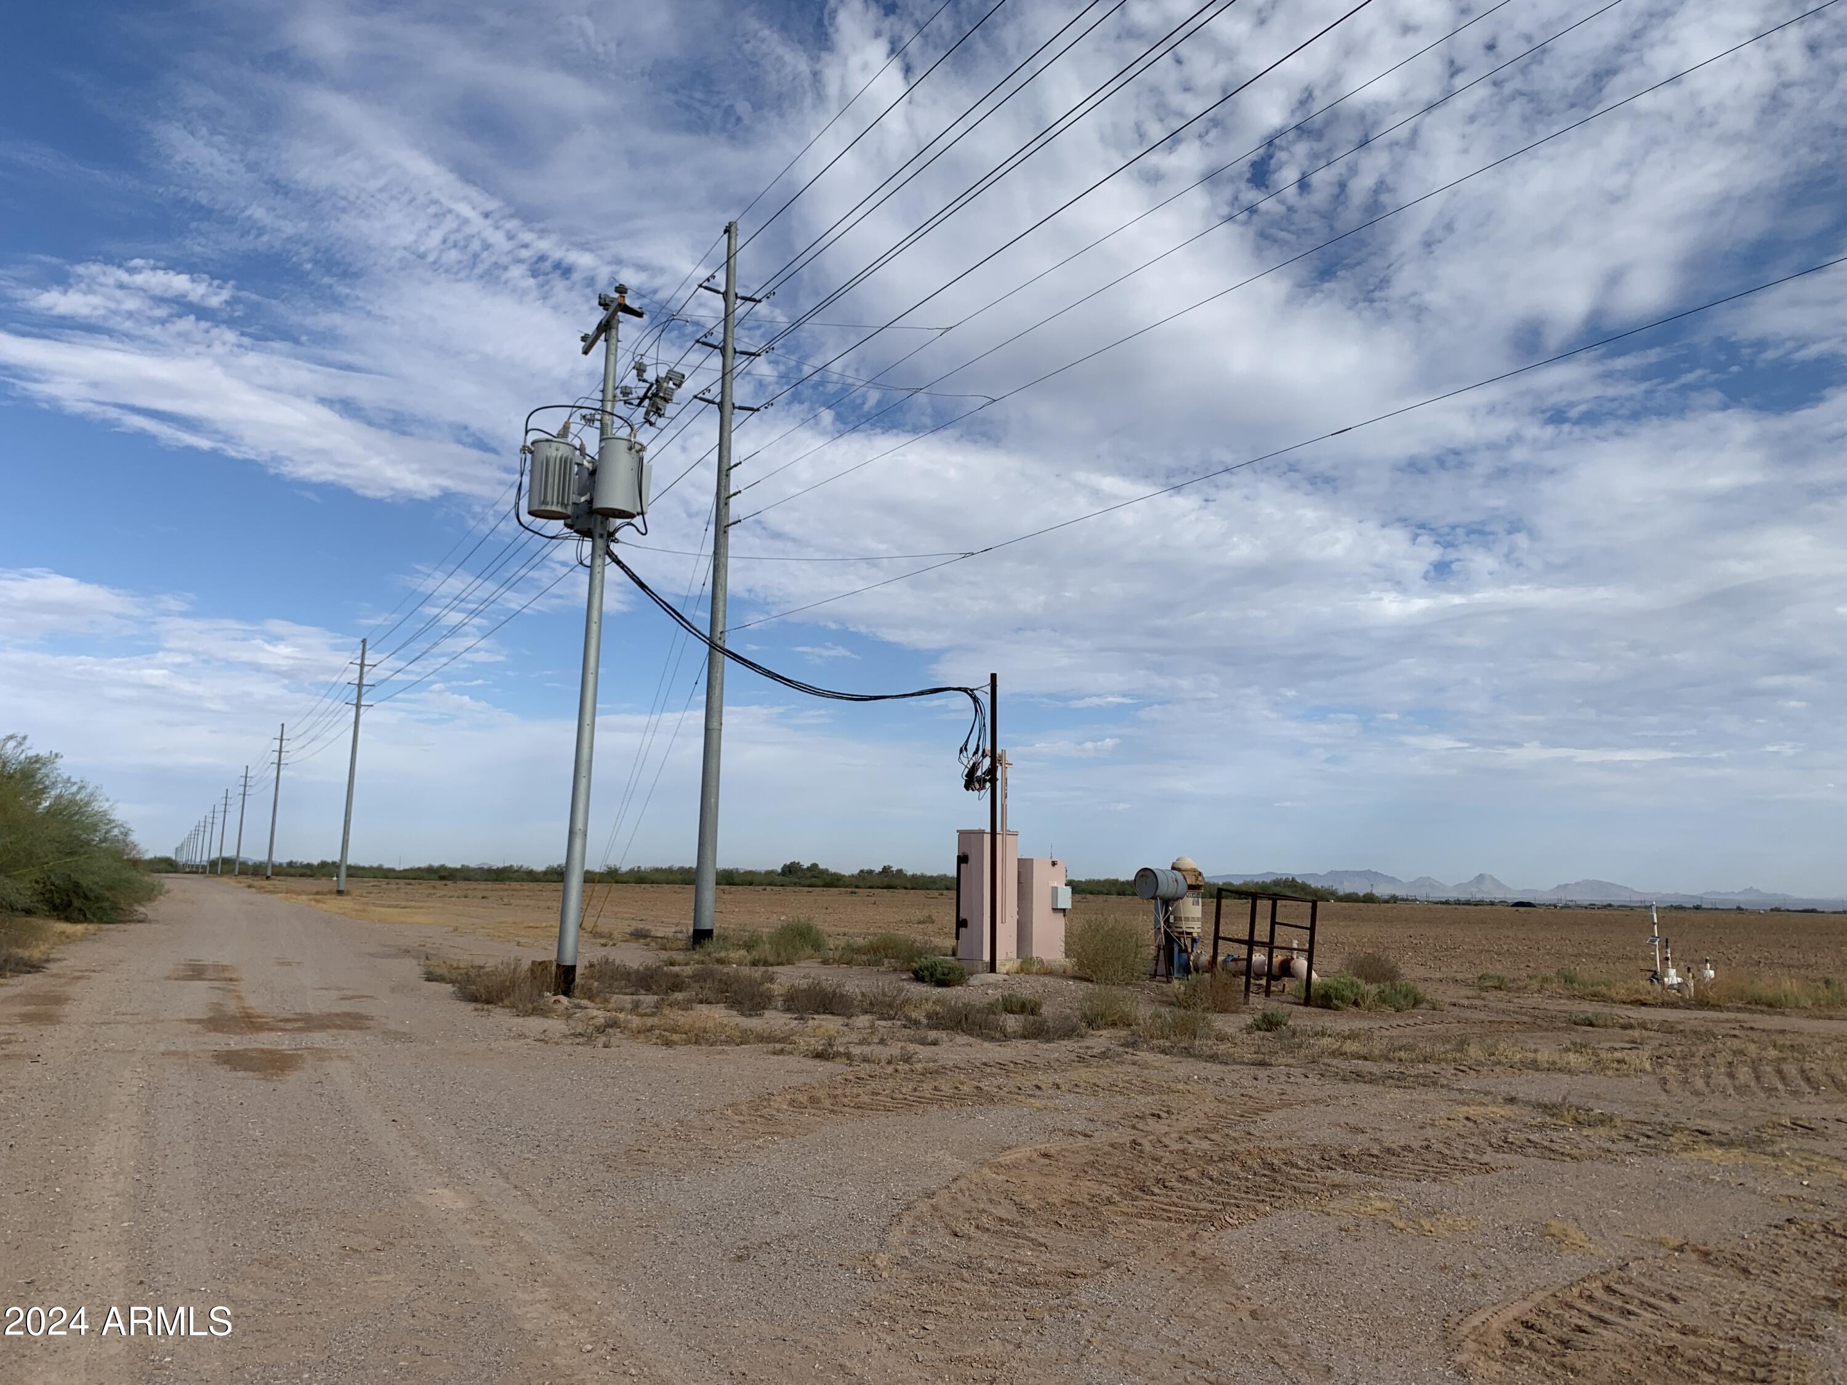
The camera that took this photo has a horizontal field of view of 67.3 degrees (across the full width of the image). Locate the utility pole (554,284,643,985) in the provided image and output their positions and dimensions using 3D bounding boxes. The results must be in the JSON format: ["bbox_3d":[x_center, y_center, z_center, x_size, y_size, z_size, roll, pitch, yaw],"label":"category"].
[{"bbox_3d":[-4.850,-0.845,20.317,0.800,10.300,2.200,5,-9,-28],"label":"utility pole"}]

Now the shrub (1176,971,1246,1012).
[{"bbox_3d":[4.056,4.207,19.596,0.957,0.558,0.909,1,-8,0],"label":"shrub"}]

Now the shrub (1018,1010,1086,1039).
[{"bbox_3d":[1.445,3.719,15.526,0.742,0.310,0.705,1,-8,0],"label":"shrub"}]

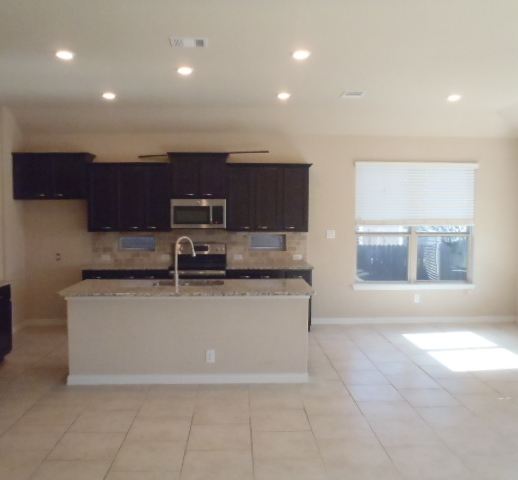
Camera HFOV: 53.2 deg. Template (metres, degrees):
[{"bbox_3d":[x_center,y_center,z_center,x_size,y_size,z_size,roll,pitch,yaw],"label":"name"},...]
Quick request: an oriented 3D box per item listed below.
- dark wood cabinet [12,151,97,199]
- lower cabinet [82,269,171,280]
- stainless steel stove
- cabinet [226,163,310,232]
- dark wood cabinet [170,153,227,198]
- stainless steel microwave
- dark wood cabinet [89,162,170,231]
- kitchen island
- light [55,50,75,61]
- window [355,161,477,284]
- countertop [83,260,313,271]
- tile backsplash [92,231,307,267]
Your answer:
[{"bbox_3d":[-2.826,-0.867,7.195,0.980,0.617,0.440,0,3,-2],"label":"dark wood cabinet"},{"bbox_3d":[-1.781,0.829,7.234,1.145,0.885,0.630,0,3,-2],"label":"lower cabinet"},{"bbox_3d":[-0.809,0.664,7.196,0.734,1.213,0.665,0,3,-2],"label":"stainless steel stove"},{"bbox_3d":[0.119,-0.593,7.347,1.156,0.949,0.345,0,3,-2],"label":"cabinet"},{"bbox_3d":[-0.834,-0.885,7.284,0.801,0.633,0.365,0,3,-2],"label":"dark wood cabinet"},{"bbox_3d":[-0.833,-0.368,7.316,0.756,0.398,0.415,0,3,-2],"label":"stainless steel microwave"},{"bbox_3d":[-1.786,-0.590,7.272,1.123,0.946,0.345,0,3,-2],"label":"dark wood cabinet"},{"bbox_3d":[-0.706,0.919,5.438,2.447,0.900,1.010,0,3,-2],"label":"kitchen island"},{"bbox_3d":[-1.725,-1.635,4.593,0.180,0.030,0.180,0,3,-2],"label":"light"},{"bbox_3d":[2.315,-0.243,7.670,1.790,1.819,0.110,0,3,-2],"label":"window"},{"bbox_3d":[-0.809,0.359,7.210,3.058,0.040,0.645,0,3,-2],"label":"countertop"},{"bbox_3d":[-0.847,0.111,7.509,3.119,0.465,0.030,0,3,-2],"label":"tile backsplash"}]

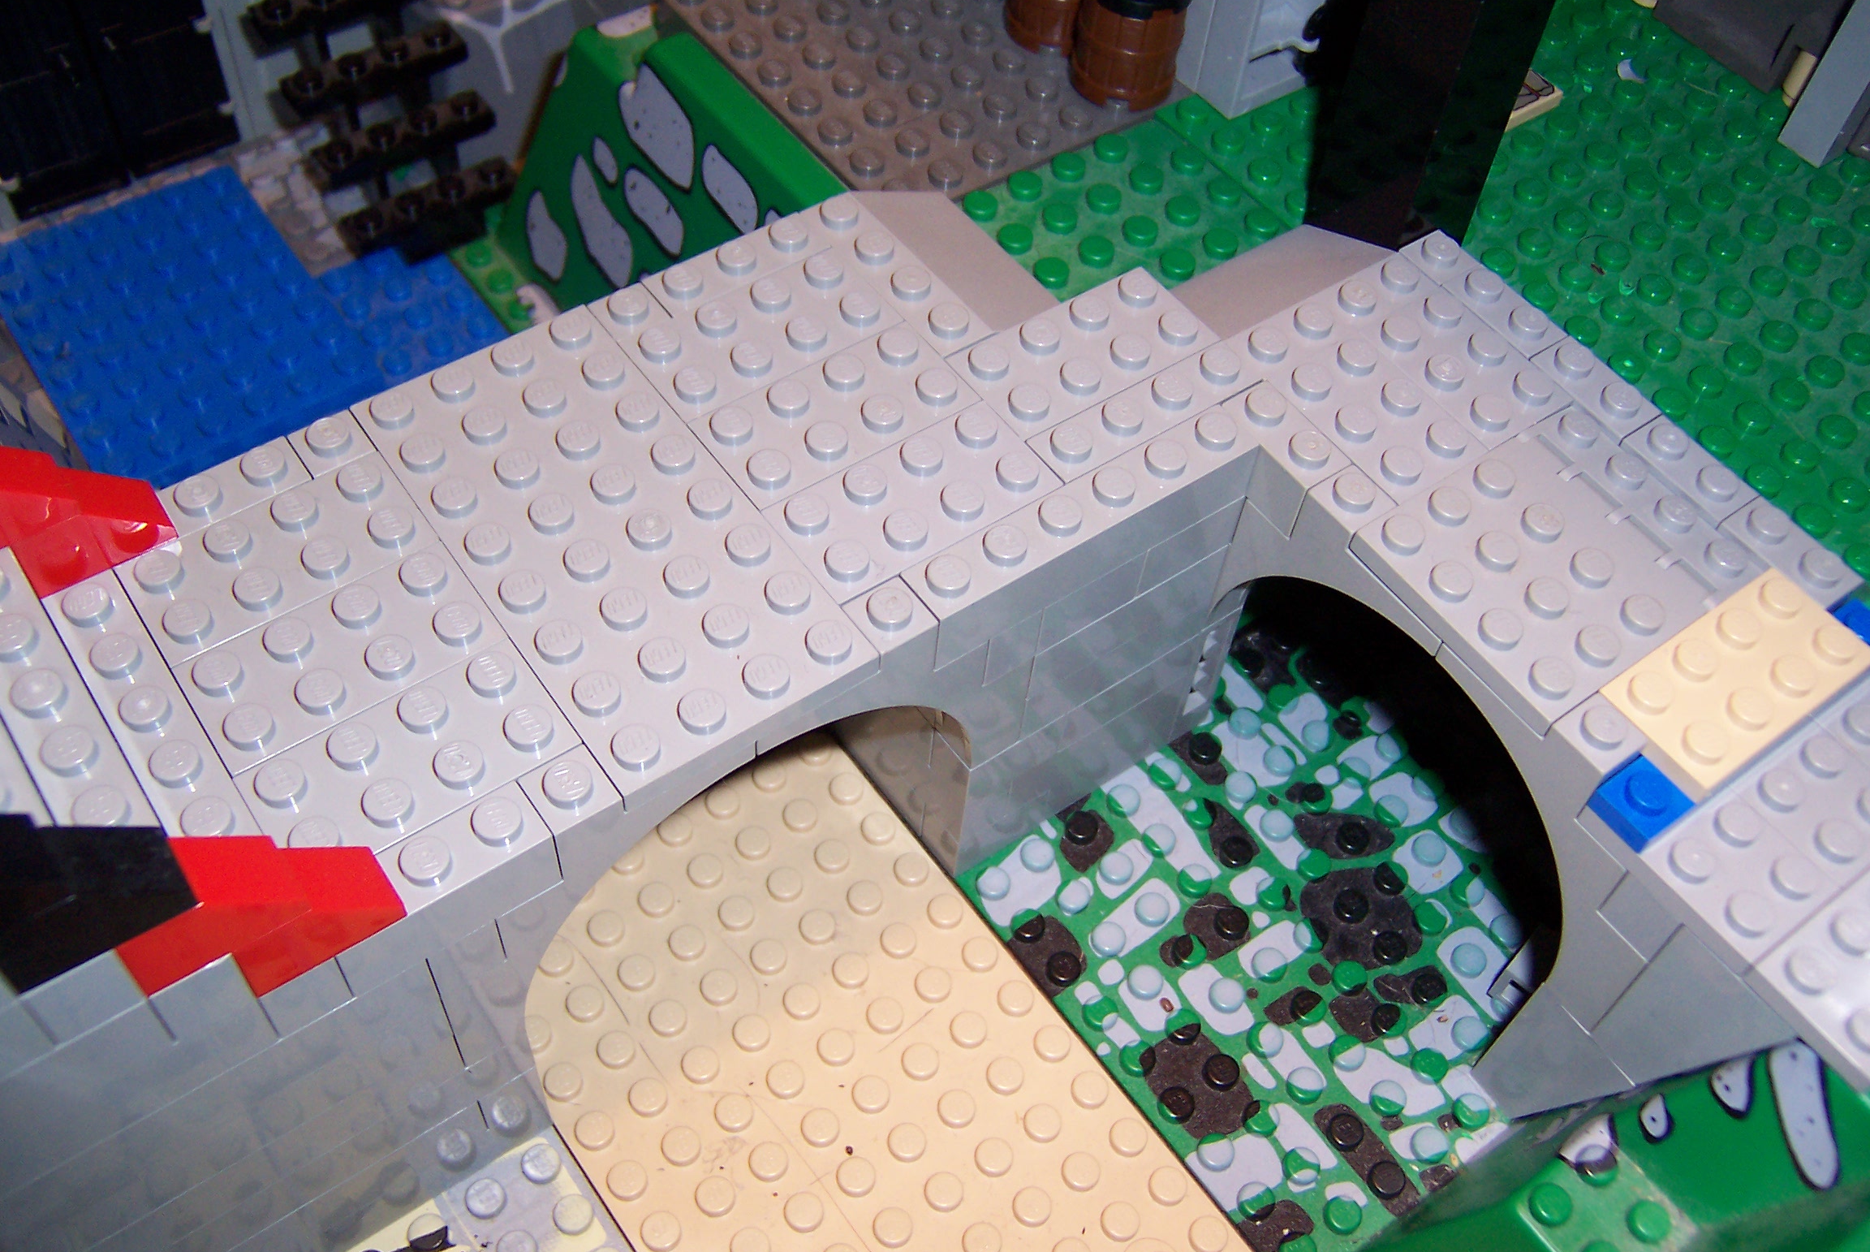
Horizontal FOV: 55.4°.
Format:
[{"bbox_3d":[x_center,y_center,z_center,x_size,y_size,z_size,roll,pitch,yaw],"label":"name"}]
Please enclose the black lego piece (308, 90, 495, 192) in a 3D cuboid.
[{"bbox_3d":[-0.091,-0.084,0.308,0.032,0.005,0.009,-29,61,-23],"label":"black lego piece"}]

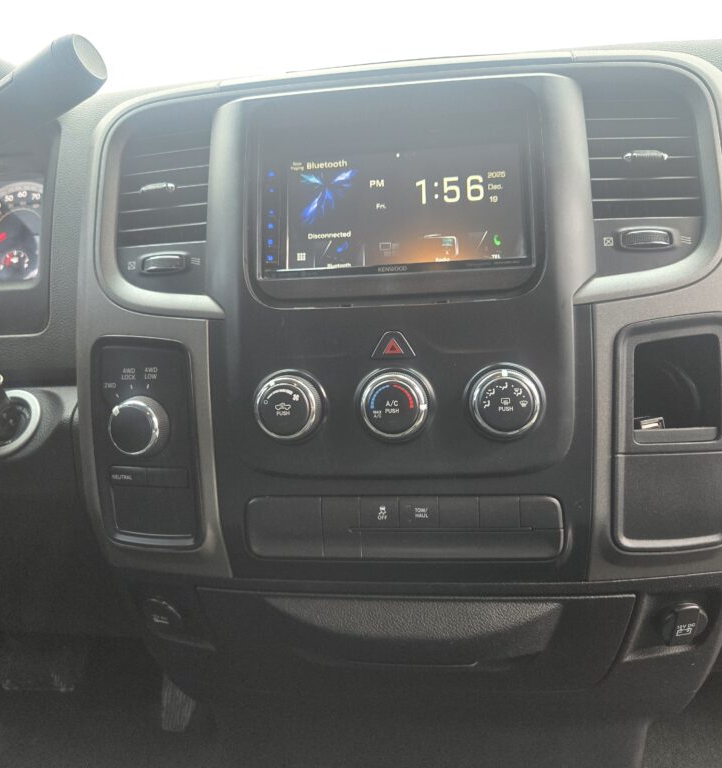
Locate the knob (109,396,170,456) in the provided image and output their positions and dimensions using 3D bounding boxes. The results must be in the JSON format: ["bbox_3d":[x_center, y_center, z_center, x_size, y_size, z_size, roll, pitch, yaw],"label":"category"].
[{"bbox_3d":[-0.146,0.028,0.447,0.038,0.038,0.020,-1,-2,12],"label":"knob"}]

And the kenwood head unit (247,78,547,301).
[{"bbox_3d":[0.023,-0.128,0.449,0.188,0.136,0.030,-1,-12,8],"label":"kenwood head unit"}]

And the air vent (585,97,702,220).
[{"bbox_3d":[0.180,-0.144,0.440,0.067,0.082,0.028,-1,-13,8],"label":"air vent"}]

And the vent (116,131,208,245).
[{"bbox_3d":[-0.137,-0.137,0.480,0.067,0.083,0.028,-1,-13,8],"label":"vent"}]

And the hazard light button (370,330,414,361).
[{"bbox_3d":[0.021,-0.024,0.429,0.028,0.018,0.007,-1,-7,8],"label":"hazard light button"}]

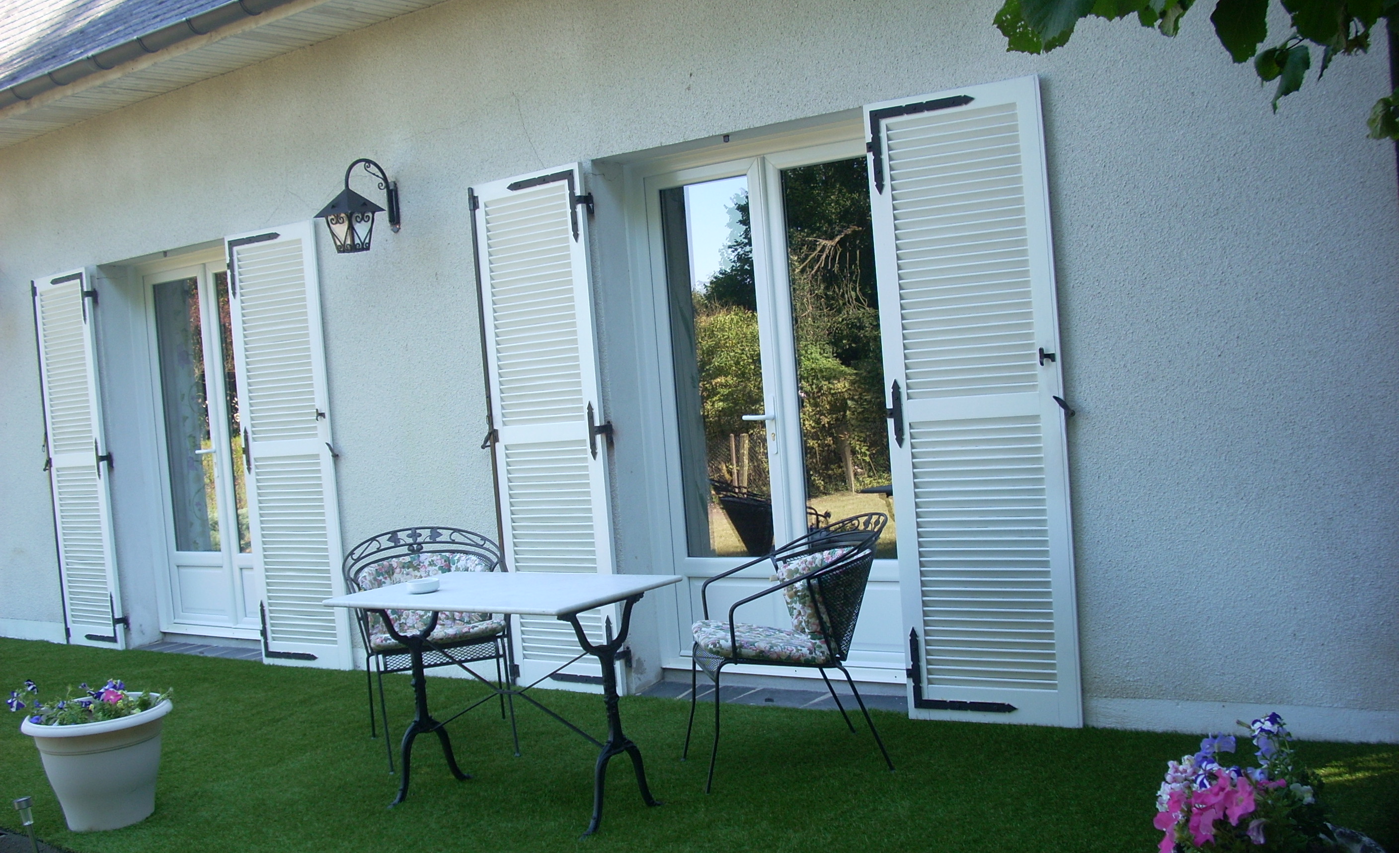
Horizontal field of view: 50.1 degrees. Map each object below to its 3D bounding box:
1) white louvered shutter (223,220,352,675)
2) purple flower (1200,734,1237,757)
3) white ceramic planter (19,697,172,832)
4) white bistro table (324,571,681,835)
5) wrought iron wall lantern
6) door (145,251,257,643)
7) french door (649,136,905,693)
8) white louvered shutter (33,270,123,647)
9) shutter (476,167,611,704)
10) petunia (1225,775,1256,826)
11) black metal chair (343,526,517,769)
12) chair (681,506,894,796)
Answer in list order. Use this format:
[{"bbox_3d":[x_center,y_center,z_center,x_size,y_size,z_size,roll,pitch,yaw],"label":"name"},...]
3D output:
[{"bbox_3d":[-2.070,0.113,7.538,0.697,2.212,0.050,-3,2,38],"label":"white louvered shutter"},{"bbox_3d":[0.839,0.515,2.420,0.058,0.038,0.045,-4,2,18],"label":"purple flower"},{"bbox_3d":[-1.970,1.116,4.946,0.470,0.372,0.470,-3,2,38],"label":"white ceramic planter"},{"bbox_3d":[-0.599,0.858,4.712,1.010,0.693,0.590,-3,2,36],"label":"white bistro table"},{"bbox_3d":[-1.496,-0.982,6.658,0.220,0.417,0.378,-3,2,38],"label":"wrought iron wall lantern"},{"bbox_3d":[-2.599,0.121,8.091,1.220,2.040,0.080,-3,2,38],"label":"door"},{"bbox_3d":[0.304,-0.068,6.020,1.182,2.130,0.100,-3,2,38],"label":"french door"},{"bbox_3d":[-3.632,0.201,8.752,0.561,2.182,0.050,-3,2,38],"label":"white louvered shutter"},{"bbox_3d":[-0.633,0.030,6.260,0.605,2.150,0.045,-3,2,38],"label":"shutter"},{"bbox_3d":[0.875,0.604,2.420,0.060,0.078,0.045,-4,2,19],"label":"petunia"},{"bbox_3d":[-0.982,0.797,5.624,0.610,0.800,0.721,-5,1,-15],"label":"black metal chair"},{"bbox_3d":[0.285,0.717,4.943,0.696,0.800,0.610,-5,1,-14],"label":"chair"}]

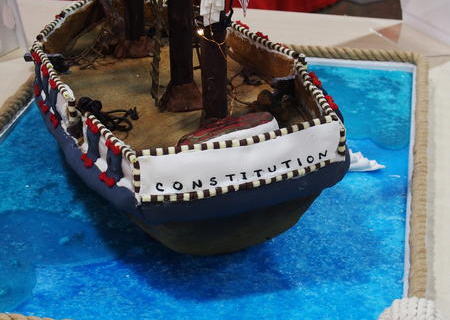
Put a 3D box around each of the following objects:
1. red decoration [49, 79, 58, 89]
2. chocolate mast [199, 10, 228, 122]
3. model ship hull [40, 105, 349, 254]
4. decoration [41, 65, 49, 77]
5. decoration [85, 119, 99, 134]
[{"bbox_3d":[-0.220,-0.097,1.267,0.008,0.009,0.013,-13,30,-22],"label":"red decoration"},{"bbox_3d":[-0.014,-0.120,1.233,0.027,0.150,0.027,-9,29,-16],"label":"chocolate mast"},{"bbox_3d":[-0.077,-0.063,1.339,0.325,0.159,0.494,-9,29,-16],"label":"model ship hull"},{"bbox_3d":[-0.238,-0.117,1.305,0.008,0.009,0.015,-13,30,-22],"label":"decoration"},{"bbox_3d":[-0.155,-0.039,1.155,0.009,0.011,0.016,-13,30,-22],"label":"decoration"}]

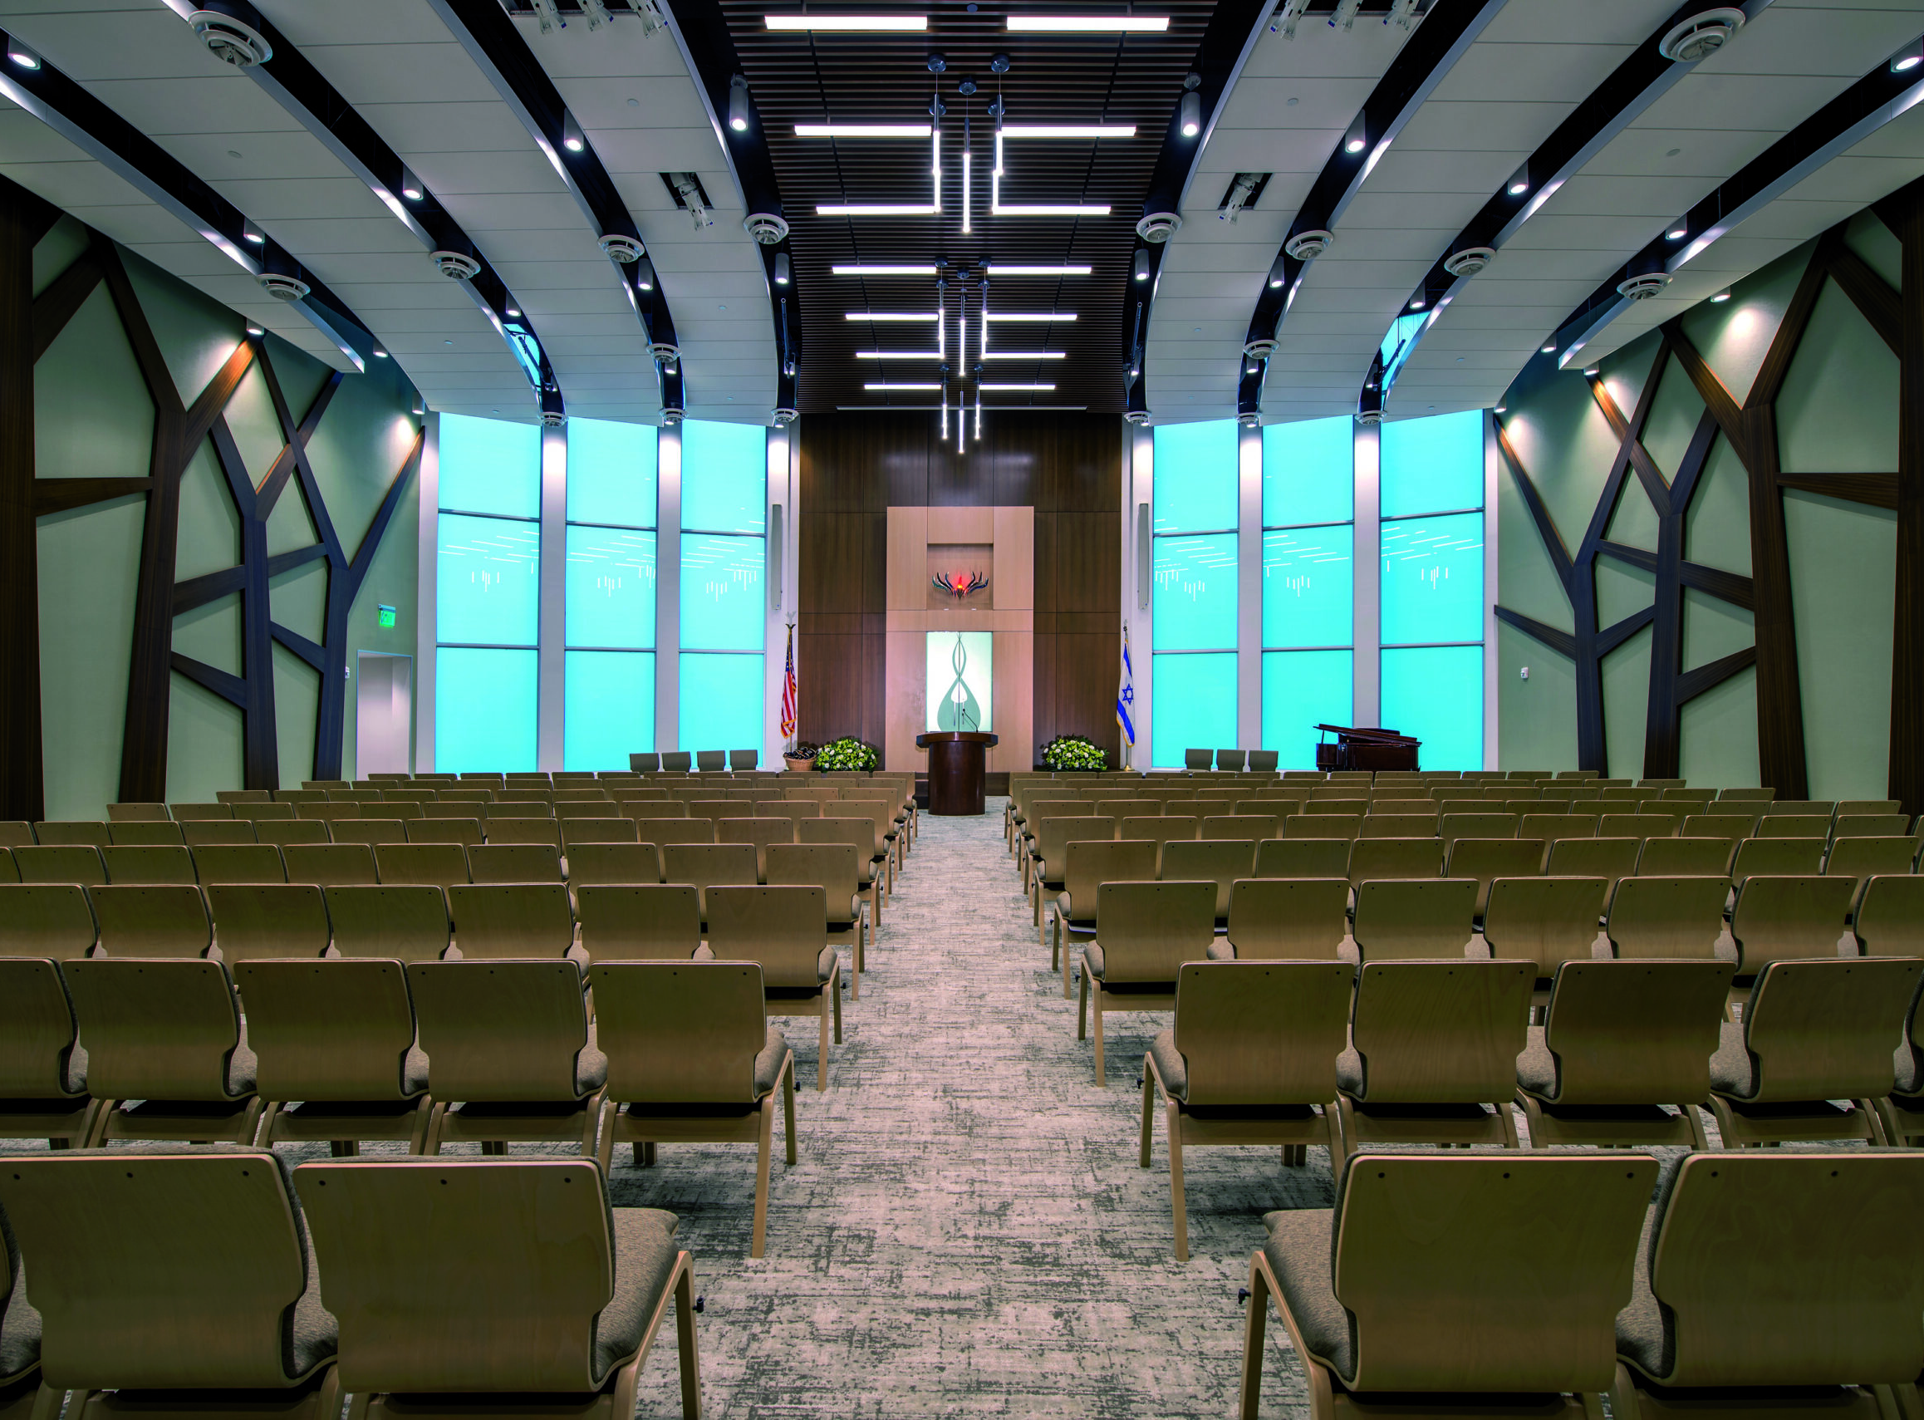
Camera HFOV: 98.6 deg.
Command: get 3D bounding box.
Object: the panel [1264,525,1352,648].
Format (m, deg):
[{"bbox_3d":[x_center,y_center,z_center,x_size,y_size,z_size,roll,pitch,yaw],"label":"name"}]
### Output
[{"bbox_3d":[6.110,-2.155,14.650,1.460,2.150,0.080,0,0,25],"label":"panel"}]

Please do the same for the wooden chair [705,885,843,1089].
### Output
[{"bbox_3d":[-0.786,1.115,3.553,0.498,0.830,0.533,0,0,0],"label":"wooden chair"}]

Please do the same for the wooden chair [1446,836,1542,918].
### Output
[{"bbox_3d":[2.904,1.115,4.706,0.498,0.830,0.533,0,0,0],"label":"wooden chair"}]

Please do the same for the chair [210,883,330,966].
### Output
[{"bbox_3d":[-2.808,1.109,3.585,0.500,0.830,0.550,0,0,3],"label":"chair"}]

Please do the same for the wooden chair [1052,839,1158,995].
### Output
[{"bbox_3d":[0.800,1.115,4.680,0.505,0.825,0.545,0,0,-4],"label":"wooden chair"}]

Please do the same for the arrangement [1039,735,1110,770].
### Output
[{"bbox_3d":[2.035,0.785,14.897,1.208,0.684,0.654,0,0,0],"label":"arrangement"}]

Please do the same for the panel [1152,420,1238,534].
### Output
[{"bbox_3d":[4.270,-4.257,15.115,1.490,2.000,0.060,0,0,14],"label":"panel"}]

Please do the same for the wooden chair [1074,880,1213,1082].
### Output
[{"bbox_3d":[0.805,1.123,3.640,0.515,0.835,0.550,0,0,0],"label":"wooden chair"}]

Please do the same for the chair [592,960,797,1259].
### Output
[{"bbox_3d":[-0.808,1.115,2.575,0.505,0.825,0.545,0,0,0],"label":"chair"}]

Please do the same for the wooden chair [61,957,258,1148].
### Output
[{"bbox_3d":[-2.292,1.108,2.572,0.500,0.830,0.550,0,0,3],"label":"wooden chair"}]

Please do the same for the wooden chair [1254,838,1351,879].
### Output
[{"bbox_3d":[1.851,1.115,4.693,0.498,0.830,0.533,0,0,0],"label":"wooden chair"}]

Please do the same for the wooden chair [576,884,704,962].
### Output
[{"bbox_3d":[-1.298,1.115,3.554,0.498,0.830,0.533,0,0,0],"label":"wooden chair"}]

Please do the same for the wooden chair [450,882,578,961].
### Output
[{"bbox_3d":[-1.865,1.115,3.615,0.505,0.825,0.545,0,0,-2],"label":"wooden chair"}]

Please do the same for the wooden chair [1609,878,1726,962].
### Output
[{"bbox_3d":[2.917,1.109,3.636,0.500,0.830,0.550,0,0,-2],"label":"wooden chair"}]

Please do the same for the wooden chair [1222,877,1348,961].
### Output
[{"bbox_3d":[1.375,1.115,3.690,0.505,0.825,0.545,0,0,-3],"label":"wooden chair"}]

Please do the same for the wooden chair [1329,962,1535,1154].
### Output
[{"bbox_3d":[1.339,1.108,2.518,0.500,0.830,0.550,0,0,1],"label":"wooden chair"}]

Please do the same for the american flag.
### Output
[{"bbox_3d":[-3.155,-0.528,15.100,0.310,2.140,0.280,0,0,0],"label":"american flag"}]

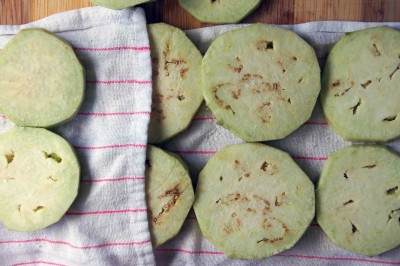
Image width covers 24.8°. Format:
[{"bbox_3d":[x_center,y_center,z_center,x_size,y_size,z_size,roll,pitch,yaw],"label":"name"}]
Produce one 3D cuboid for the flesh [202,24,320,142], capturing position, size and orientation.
[{"bbox_3d":[0.047,-0.037,0.697,0.090,0.013,0.089,0,87,0],"label":"flesh"}]

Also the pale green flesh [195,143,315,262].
[{"bbox_3d":[0.042,0.052,0.697,0.091,0.013,0.088,0,87,0],"label":"pale green flesh"}]

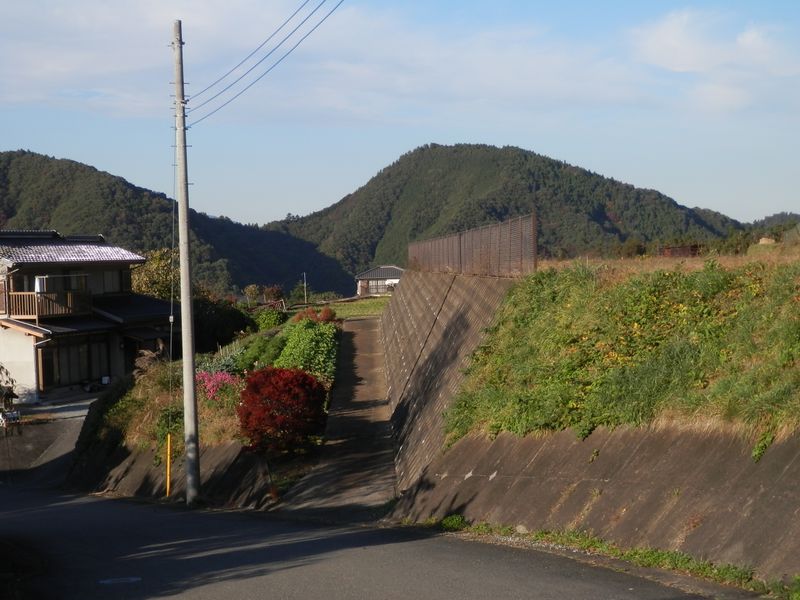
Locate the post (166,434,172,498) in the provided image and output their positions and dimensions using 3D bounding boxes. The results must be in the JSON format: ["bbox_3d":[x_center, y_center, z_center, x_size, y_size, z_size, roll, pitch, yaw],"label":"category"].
[{"bbox_3d":[-5.885,4.200,35.400,0.090,1.650,0.090,2,6,0],"label":"post"}]

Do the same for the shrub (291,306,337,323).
[{"bbox_3d":[-4.106,0.809,66.015,2.100,1.000,1.700,-1,2,0],"label":"shrub"}]

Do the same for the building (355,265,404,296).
[{"bbox_3d":[-1.439,-2.535,190.000,9.000,4.200,7.000,-1,2,-5],"label":"building"}]

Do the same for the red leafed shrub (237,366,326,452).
[{"bbox_3d":[-3.166,2.938,37.200,2.350,2.250,2.250,-1,2,0],"label":"red leafed shrub"}]

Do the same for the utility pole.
[{"bbox_3d":[-5.275,-0.880,34.200,0.360,12.000,0.360,-1,2,0],"label":"utility pole"}]

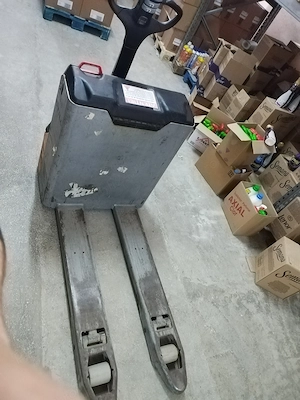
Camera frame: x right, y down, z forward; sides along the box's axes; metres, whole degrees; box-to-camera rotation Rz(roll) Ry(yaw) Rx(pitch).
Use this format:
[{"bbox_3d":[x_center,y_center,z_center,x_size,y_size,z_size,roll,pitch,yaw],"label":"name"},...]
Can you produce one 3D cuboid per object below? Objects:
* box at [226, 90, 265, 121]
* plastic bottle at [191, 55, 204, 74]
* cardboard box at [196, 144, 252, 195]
[{"bbox_3d":[1.108,-1.075,3.489,0.235,0.324,0.165,-1,54,-31],"label":"box"},{"bbox_3d":[0.622,-1.750,3.885,0.066,0.242,0.075,6,50,-27],"label":"plastic bottle"},{"bbox_3d":[0.683,-0.291,2.802,0.254,0.283,0.369,-12,59,-37],"label":"cardboard box"}]

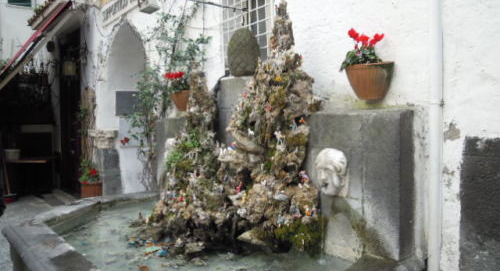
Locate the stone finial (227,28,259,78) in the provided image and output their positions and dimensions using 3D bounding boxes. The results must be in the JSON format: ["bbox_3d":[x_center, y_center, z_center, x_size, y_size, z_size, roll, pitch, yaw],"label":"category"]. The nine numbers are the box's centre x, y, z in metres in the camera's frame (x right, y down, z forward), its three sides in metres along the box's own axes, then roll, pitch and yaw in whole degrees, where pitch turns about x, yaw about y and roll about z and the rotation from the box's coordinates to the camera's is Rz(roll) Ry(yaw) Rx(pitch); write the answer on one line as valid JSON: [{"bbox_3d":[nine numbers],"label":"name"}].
[{"bbox_3d":[-0.047,-0.716,3.490,0.280,0.420,0.280,0,1,0],"label":"stone finial"}]

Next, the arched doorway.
[{"bbox_3d":[-1.800,-0.190,6.150,0.400,2.850,1.800,-1,2,-40],"label":"arched doorway"}]

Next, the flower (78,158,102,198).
[{"bbox_3d":[-2.640,0.770,6.700,0.370,0.750,0.370,-1,2,-40],"label":"flower"}]

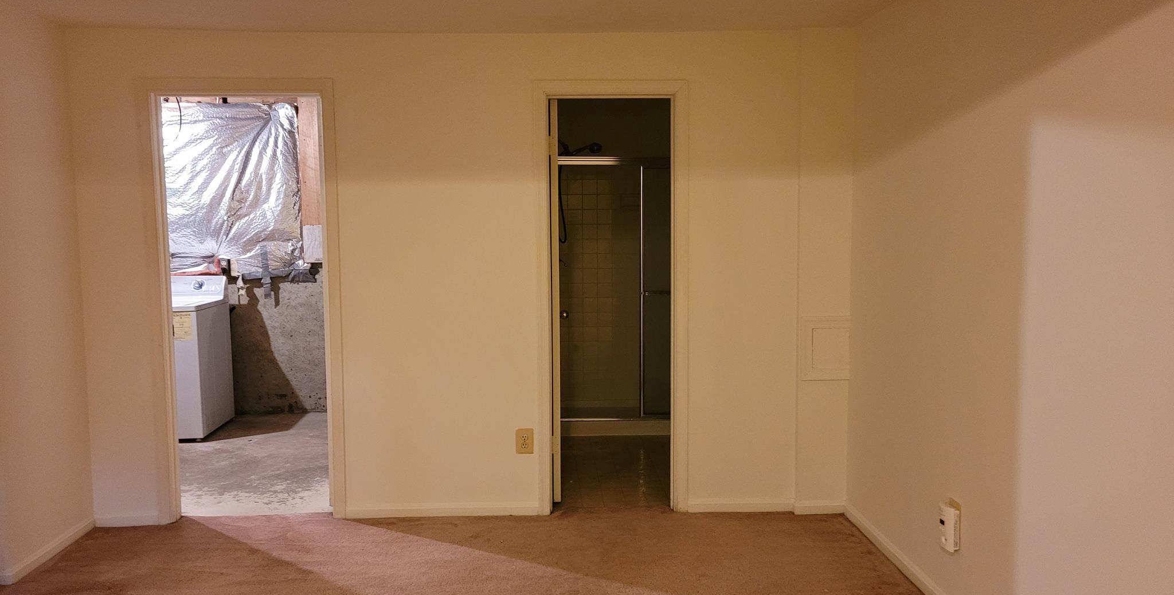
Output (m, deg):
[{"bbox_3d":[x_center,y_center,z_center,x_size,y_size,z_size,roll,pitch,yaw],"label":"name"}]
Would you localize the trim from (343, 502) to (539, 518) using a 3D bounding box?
[{"bbox_3d":[-0.701,1.041,4.330,0.958,0.072,0.015,-1,5,-2],"label":"trim"}]

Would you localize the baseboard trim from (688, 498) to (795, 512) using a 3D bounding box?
[{"bbox_3d":[0.766,1.027,4.384,0.525,0.072,0.015,-1,5,-2],"label":"baseboard trim"}]

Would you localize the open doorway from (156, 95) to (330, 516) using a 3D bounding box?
[{"bbox_3d":[-1.628,0.066,4.258,0.780,2.040,0.120,-1,5,-2],"label":"open doorway"}]

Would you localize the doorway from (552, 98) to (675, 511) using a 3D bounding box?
[{"bbox_3d":[0.117,0.048,4.329,0.603,2.030,0.120,-1,5,-2],"label":"doorway"}]

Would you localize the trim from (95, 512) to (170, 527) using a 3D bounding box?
[{"bbox_3d":[-2.198,1.060,4.232,0.310,0.072,0.015,-1,5,-2],"label":"trim"}]

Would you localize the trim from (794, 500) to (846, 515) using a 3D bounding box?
[{"bbox_3d":[1.145,1.028,4.340,0.252,0.072,0.015,-1,5,-2],"label":"trim"}]

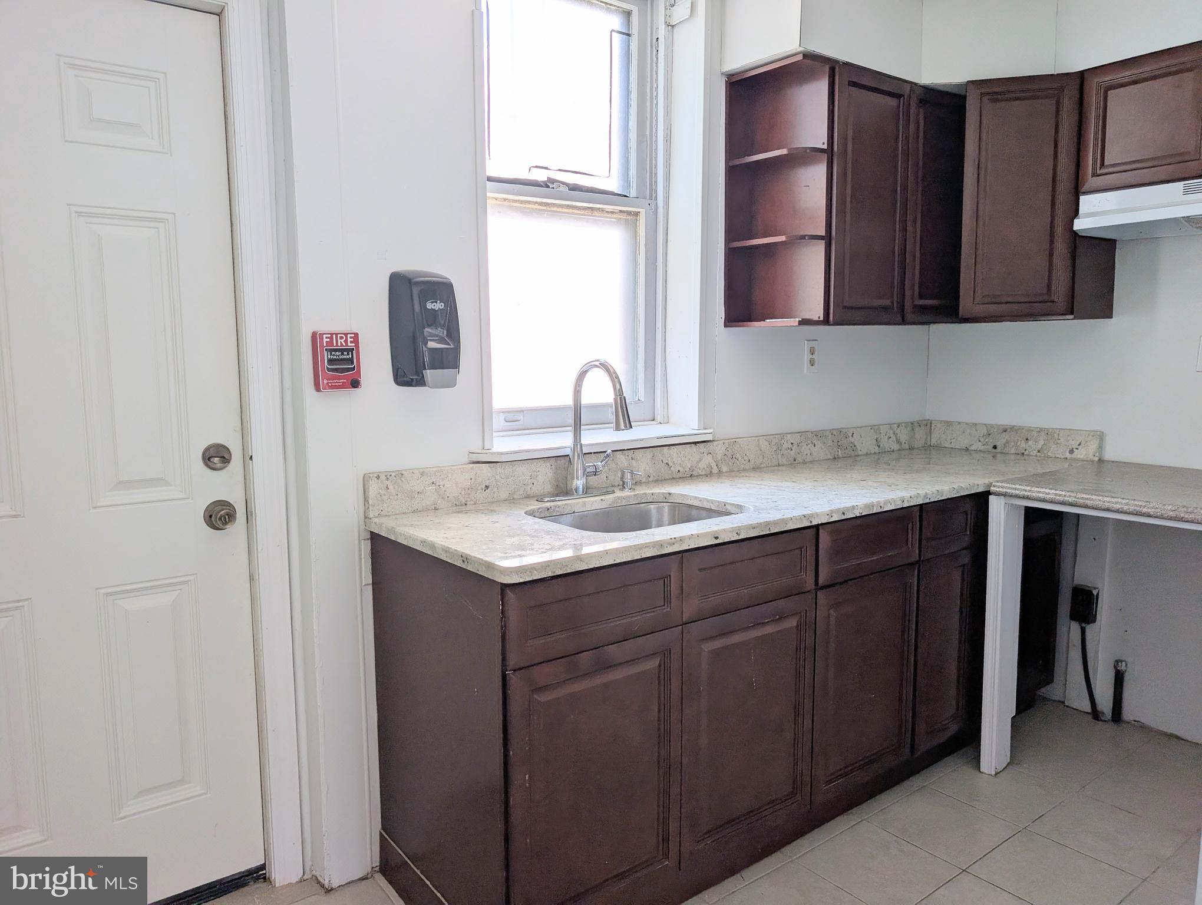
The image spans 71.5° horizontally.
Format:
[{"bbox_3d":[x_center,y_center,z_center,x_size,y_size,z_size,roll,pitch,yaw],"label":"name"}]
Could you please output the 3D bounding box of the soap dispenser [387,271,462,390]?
[{"bbox_3d":[-0.428,-0.291,2.018,0.126,0.265,0.110,-5,8,-37],"label":"soap dispenser"}]

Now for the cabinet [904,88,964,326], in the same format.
[{"bbox_3d":[1.053,-0.837,2.968,0.338,0.766,0.295,-5,8,-37],"label":"cabinet"}]

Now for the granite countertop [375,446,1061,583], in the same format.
[{"bbox_3d":[0.579,0.114,2.497,2.389,0.033,0.633,-5,8,-37],"label":"granite countertop"}]

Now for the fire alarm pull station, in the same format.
[{"bbox_3d":[-0.610,-0.211,1.933,0.099,0.134,0.038,-5,8,-37],"label":"fire alarm pull station"}]

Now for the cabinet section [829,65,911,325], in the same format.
[{"bbox_3d":[0.766,-0.803,2.753,0.381,0.766,0.295,-5,8,-37],"label":"cabinet section"}]

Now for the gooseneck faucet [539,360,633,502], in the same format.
[{"bbox_3d":[-0.008,-0.060,2.229,0.250,0.381,0.257,-5,8,-37],"label":"gooseneck faucet"}]

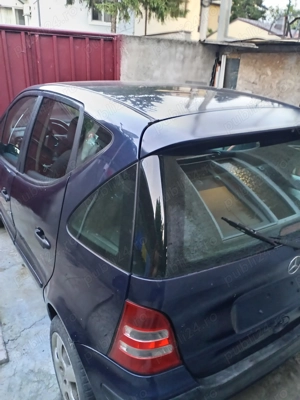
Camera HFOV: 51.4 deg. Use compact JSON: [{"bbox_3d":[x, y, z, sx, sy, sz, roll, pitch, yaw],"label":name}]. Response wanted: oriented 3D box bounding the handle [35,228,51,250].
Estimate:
[{"bbox_3d":[-0.520,0.185,1.520,0.042,0.043,0.190,-5,26,-34],"label":"handle"}]

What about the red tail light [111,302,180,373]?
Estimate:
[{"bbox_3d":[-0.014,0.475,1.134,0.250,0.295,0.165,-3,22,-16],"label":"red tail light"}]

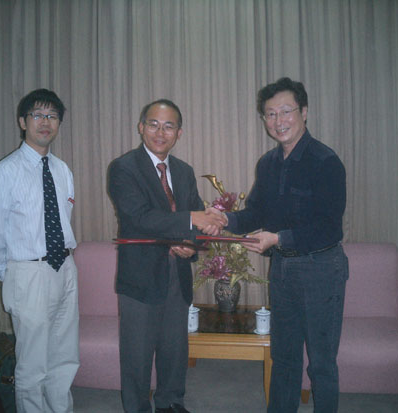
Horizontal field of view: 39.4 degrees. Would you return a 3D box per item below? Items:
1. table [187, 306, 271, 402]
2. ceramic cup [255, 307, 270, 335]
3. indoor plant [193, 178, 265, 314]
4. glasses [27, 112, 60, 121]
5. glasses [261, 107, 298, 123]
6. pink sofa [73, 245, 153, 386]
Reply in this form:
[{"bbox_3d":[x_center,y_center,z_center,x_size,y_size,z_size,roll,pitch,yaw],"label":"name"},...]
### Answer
[{"bbox_3d":[0.166,0.894,3.346,0.560,0.420,0.730,0,5,7],"label":"table"},{"bbox_3d":[0.361,0.629,3.083,0.112,0.143,0.095,0,5,7],"label":"ceramic cup"},{"bbox_3d":[0.192,0.244,3.495,0.480,0.850,0.400,0,5,7],"label":"indoor plant"},{"bbox_3d":[-0.705,-0.399,2.476,0.135,0.036,0.140,2,6,-30],"label":"glasses"},{"bbox_3d":[0.368,-0.406,2.427,0.137,0.040,0.140,-7,9,26],"label":"glasses"},{"bbox_3d":[-0.574,0.681,3.514,0.780,0.840,0.770,0,5,7],"label":"pink sofa"}]

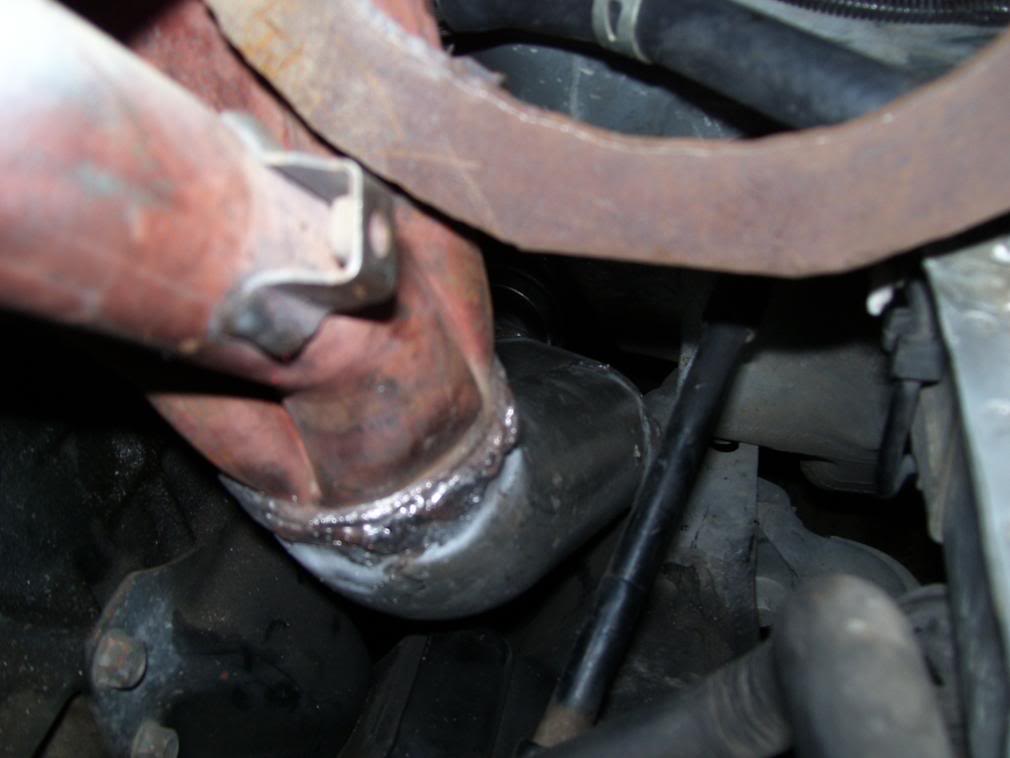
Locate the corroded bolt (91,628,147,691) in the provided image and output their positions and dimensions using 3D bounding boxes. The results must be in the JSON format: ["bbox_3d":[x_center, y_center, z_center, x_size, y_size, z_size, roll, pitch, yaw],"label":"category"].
[{"bbox_3d":[-0.147,0.107,0.400,0.021,0.013,0.021,0,72,-26],"label":"corroded bolt"}]

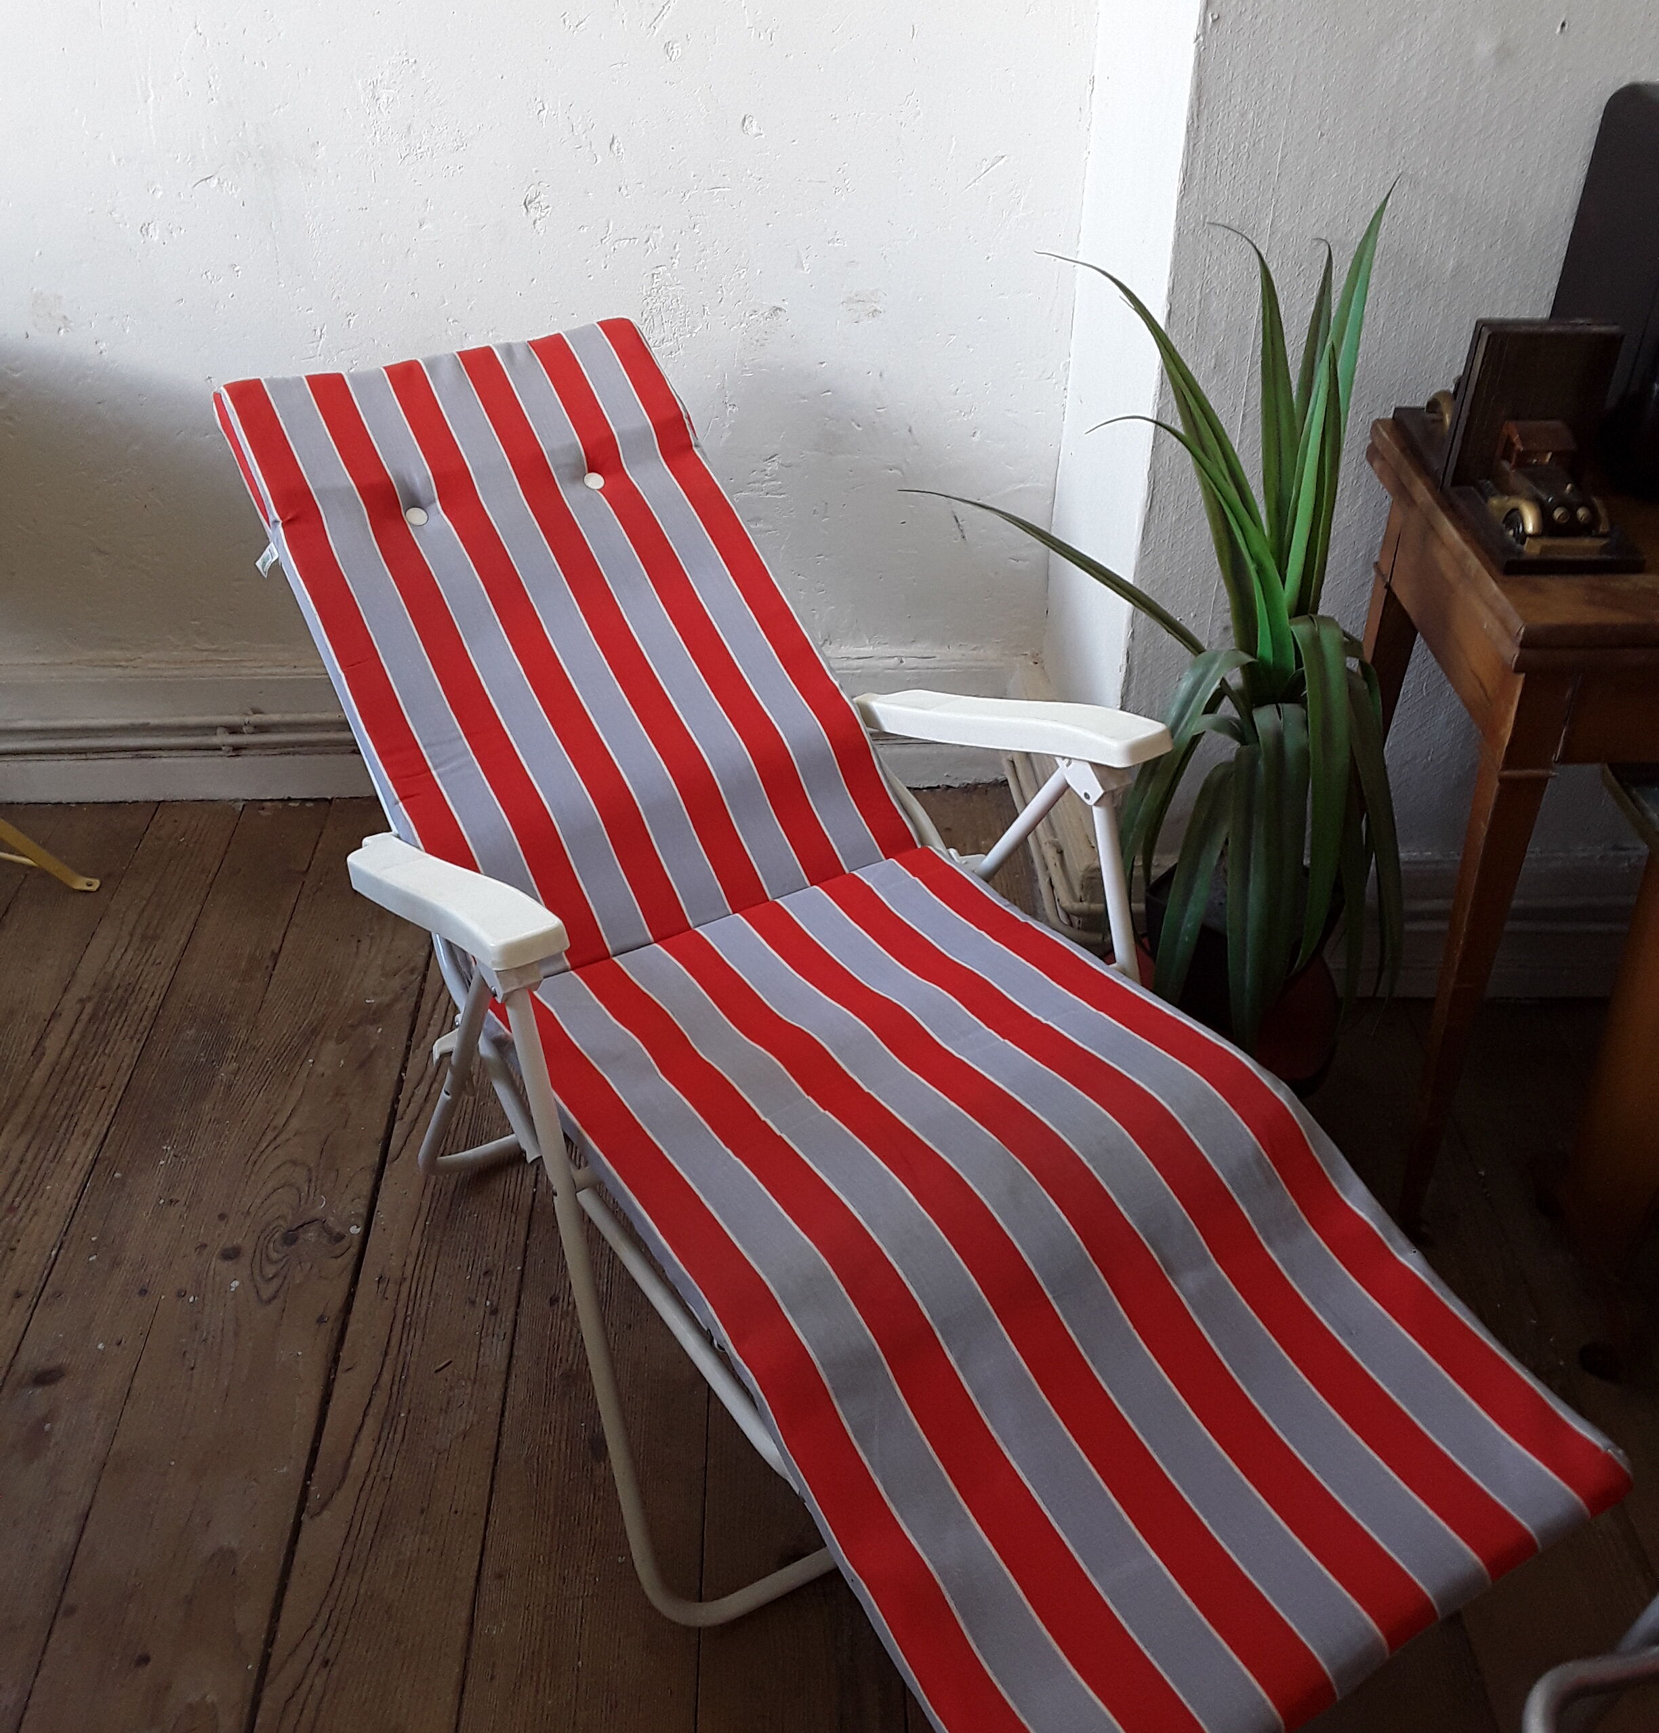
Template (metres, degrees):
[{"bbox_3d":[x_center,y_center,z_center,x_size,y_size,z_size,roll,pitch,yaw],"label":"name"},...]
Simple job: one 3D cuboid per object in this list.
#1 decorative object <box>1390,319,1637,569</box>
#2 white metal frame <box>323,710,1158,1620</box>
[{"bbox_3d":[0.598,-0.392,1.471,0.118,0.158,0.303,-1,38,-1],"label":"decorative object"},{"bbox_3d":[-0.030,0.163,1.599,0.600,0.660,0.650,-18,42,-21],"label":"white metal frame"}]

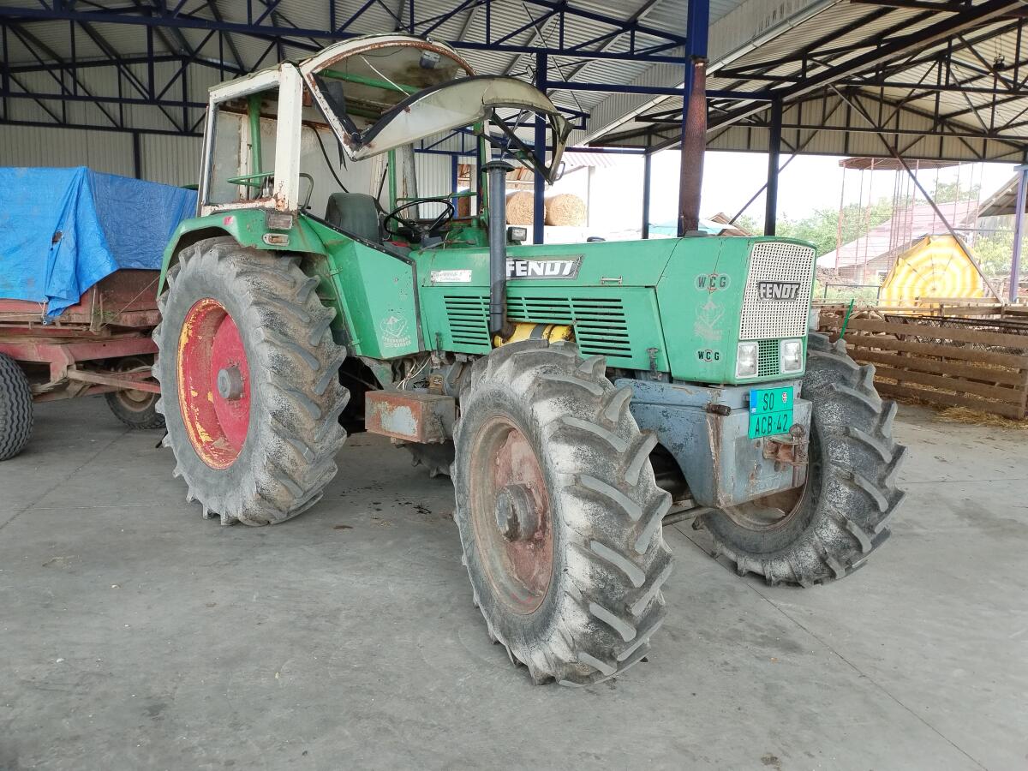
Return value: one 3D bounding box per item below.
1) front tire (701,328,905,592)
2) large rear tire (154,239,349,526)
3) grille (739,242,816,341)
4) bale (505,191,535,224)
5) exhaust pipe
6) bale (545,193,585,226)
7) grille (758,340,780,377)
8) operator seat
[{"bbox_3d":[1.317,0.343,3.824,0.380,1.220,1.250,-2,7,-25],"label":"front tire"},{"bbox_3d":[-1.661,-0.045,4.713,0.470,1.690,1.730,-5,9,-44],"label":"large rear tire"},{"bbox_3d":[1.037,-0.373,3.025,0.540,0.376,0.050,-5,13,-44],"label":"grille"},{"bbox_3d":[0.219,-6.064,26.907,1.380,1.280,1.200,-2,7,-22],"label":"bale"},{"bbox_3d":[-0.080,-0.646,3.670,0.140,0.832,0.140,1,6,0],"label":"exhaust pipe"},{"bbox_3d":[1.711,-6.171,27.707,1.380,1.280,1.200,-2,7,-22],"label":"bale"},{"bbox_3d":[1.016,-0.109,3.073,0.165,0.145,0.030,-5,13,-44],"label":"grille"},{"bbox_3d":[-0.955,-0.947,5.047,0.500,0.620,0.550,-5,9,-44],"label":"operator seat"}]

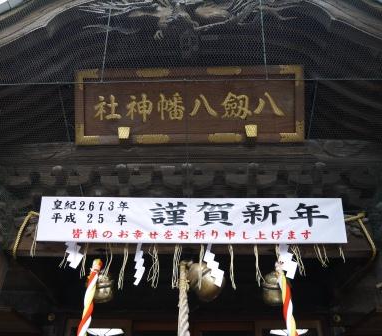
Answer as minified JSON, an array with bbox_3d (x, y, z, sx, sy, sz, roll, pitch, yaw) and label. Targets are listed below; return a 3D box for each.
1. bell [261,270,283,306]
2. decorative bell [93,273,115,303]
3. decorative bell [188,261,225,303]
[{"bbox_3d":[0.871,1.280,3.850,0.250,0.340,0.250,0,-34,0],"label":"bell"},{"bbox_3d":[-0.930,1.275,3.850,0.250,0.320,0.250,0,-34,0],"label":"decorative bell"},{"bbox_3d":[0.144,1.204,3.880,0.380,0.460,0.380,-37,-27,-22],"label":"decorative bell"}]

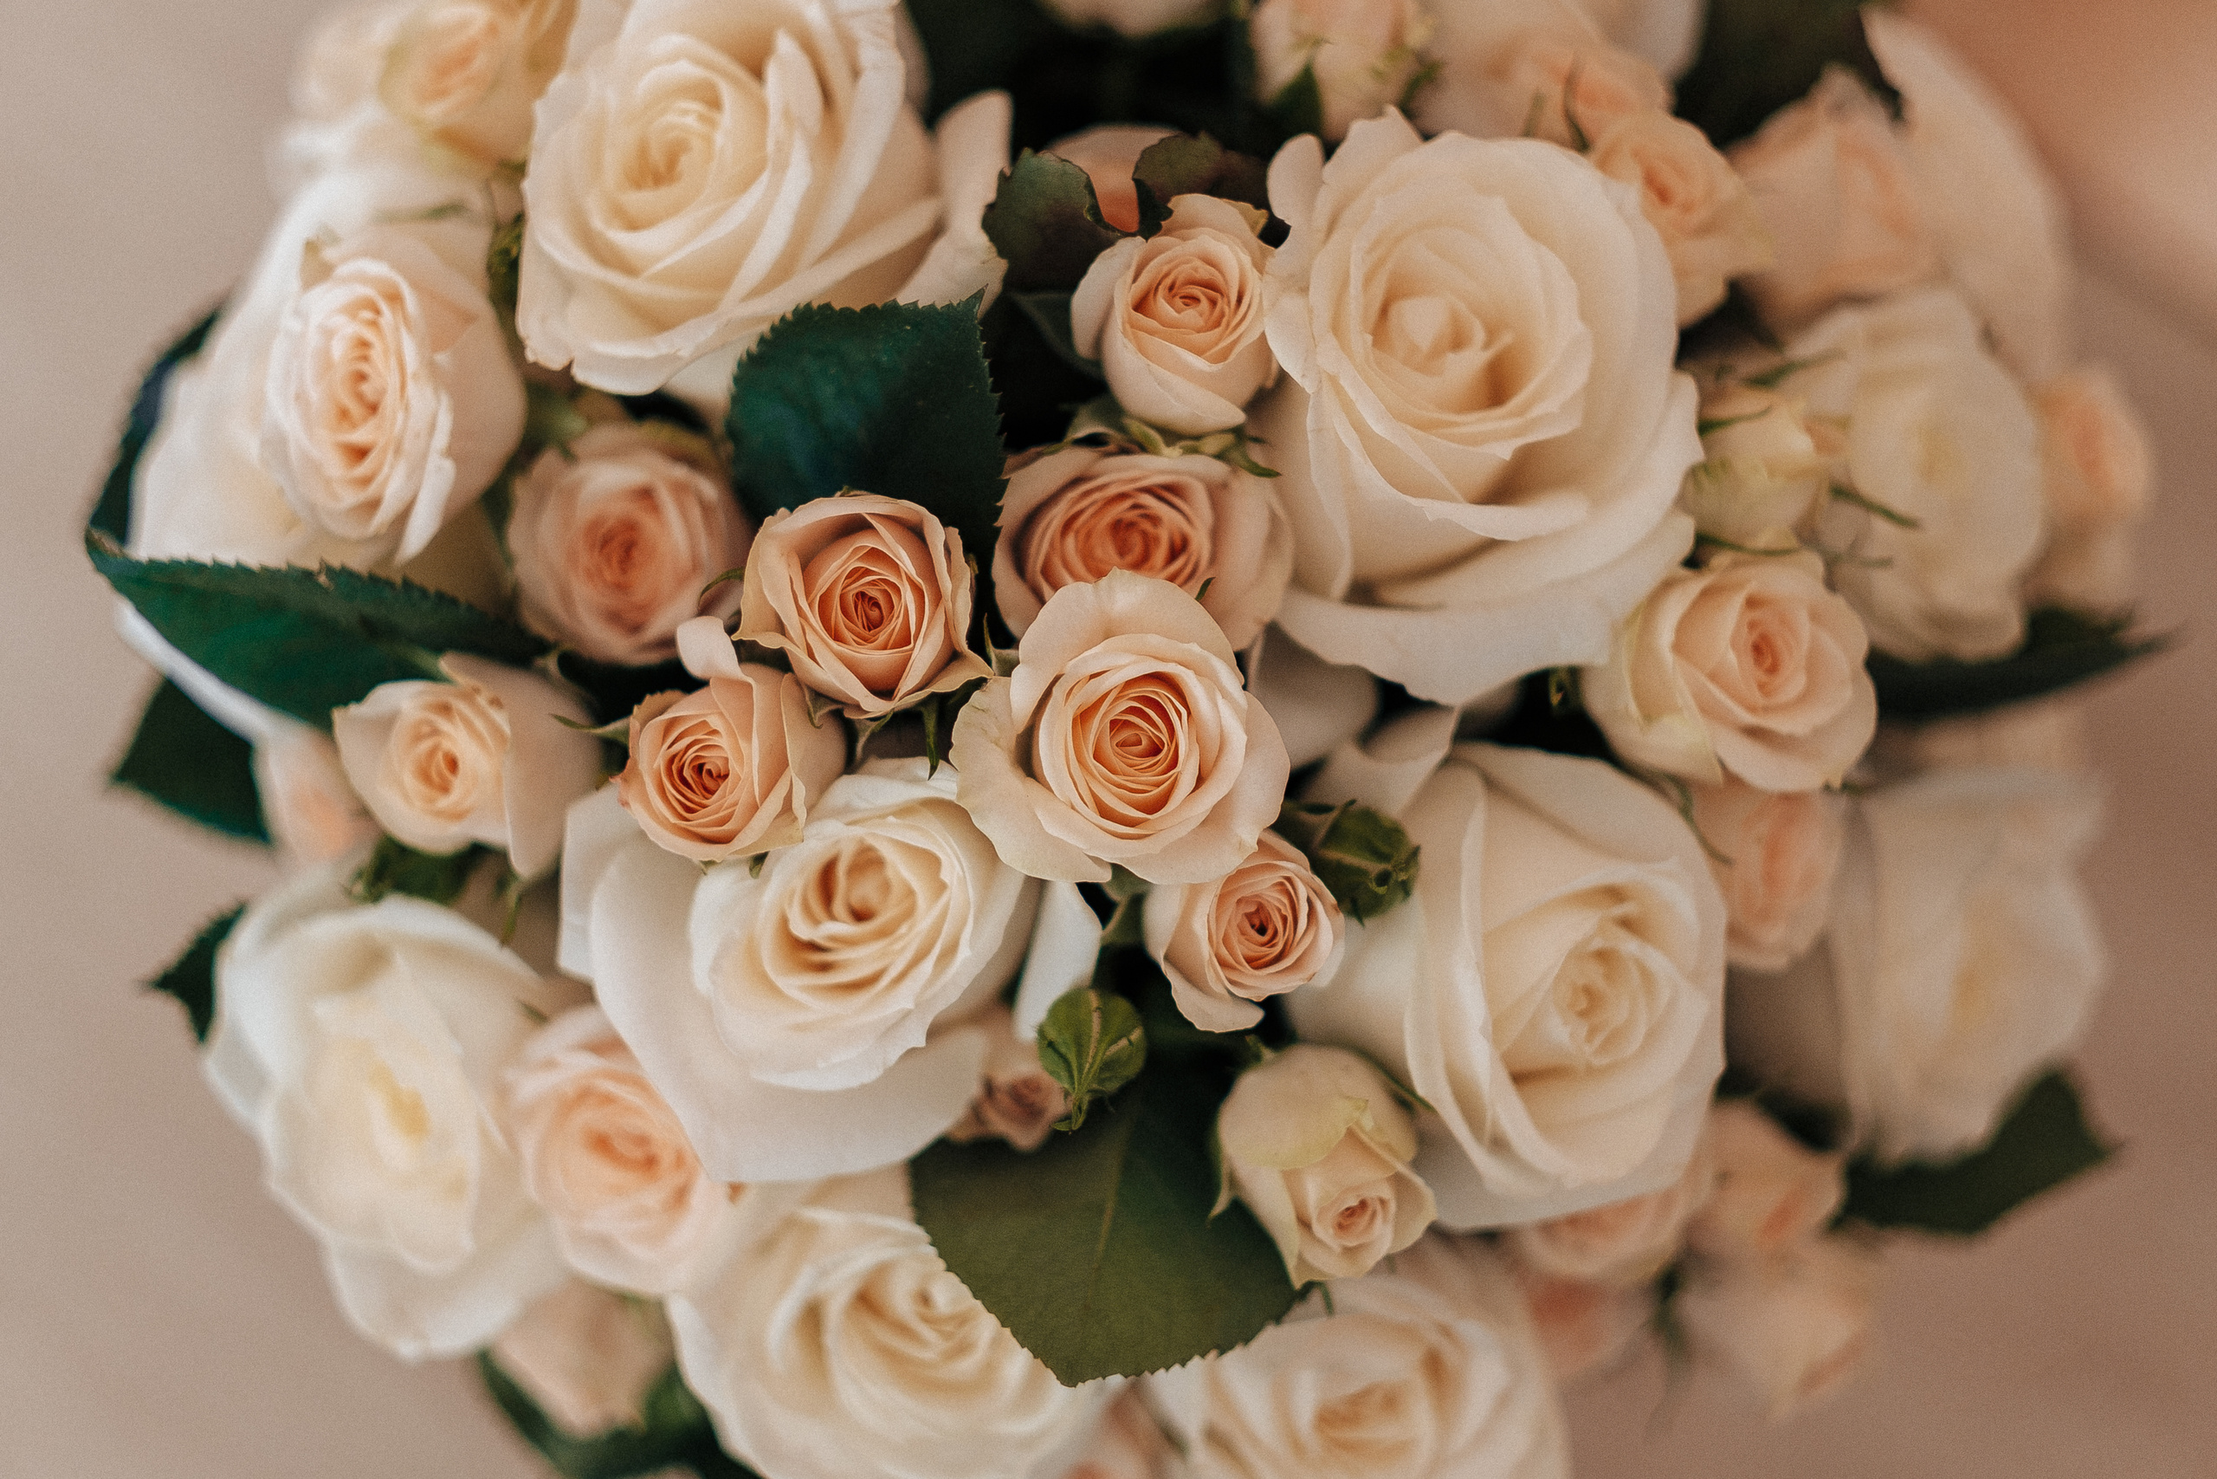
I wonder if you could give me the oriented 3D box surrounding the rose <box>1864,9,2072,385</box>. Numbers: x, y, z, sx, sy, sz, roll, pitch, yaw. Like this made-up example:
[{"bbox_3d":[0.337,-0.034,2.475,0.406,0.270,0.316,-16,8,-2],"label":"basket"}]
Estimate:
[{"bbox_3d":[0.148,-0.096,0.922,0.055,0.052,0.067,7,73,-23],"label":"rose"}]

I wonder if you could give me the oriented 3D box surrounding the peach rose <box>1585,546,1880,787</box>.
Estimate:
[{"bbox_3d":[0.097,-0.010,0.805,0.043,0.037,0.038,0,-7,-23],"label":"peach rose"}]

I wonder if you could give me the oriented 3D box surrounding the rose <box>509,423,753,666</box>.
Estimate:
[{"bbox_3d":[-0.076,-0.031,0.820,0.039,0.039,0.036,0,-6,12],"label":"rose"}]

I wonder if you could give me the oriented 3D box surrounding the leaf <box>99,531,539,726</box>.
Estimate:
[{"bbox_3d":[-0.131,-0.020,0.855,0.075,0.012,0.040,8,62,23],"label":"leaf"}]

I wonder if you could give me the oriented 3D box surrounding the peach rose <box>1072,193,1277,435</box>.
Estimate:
[{"bbox_3d":[0.010,-0.065,0.785,0.031,0.034,0.035,0,68,-5],"label":"peach rose"}]

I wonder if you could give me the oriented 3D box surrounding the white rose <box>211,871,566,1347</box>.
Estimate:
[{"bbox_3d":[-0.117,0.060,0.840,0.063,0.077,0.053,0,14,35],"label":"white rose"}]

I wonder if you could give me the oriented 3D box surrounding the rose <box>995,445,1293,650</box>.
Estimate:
[{"bbox_3d":[0.005,-0.028,0.792,0.045,0.036,0.039,0,78,3],"label":"rose"}]

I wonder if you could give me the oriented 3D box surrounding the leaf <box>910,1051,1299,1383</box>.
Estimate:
[{"bbox_3d":[0.000,0.071,0.790,0.058,0.058,0.015,10,20,-4],"label":"leaf"}]

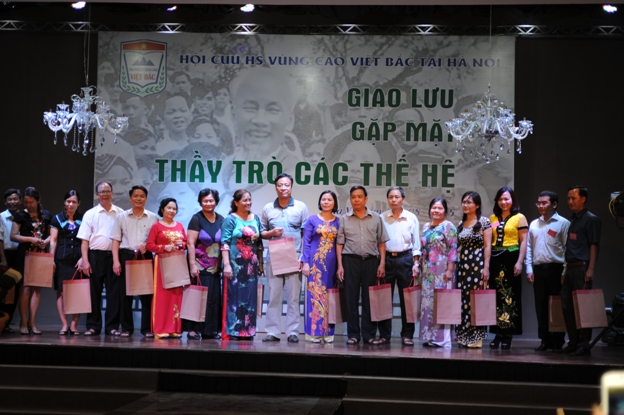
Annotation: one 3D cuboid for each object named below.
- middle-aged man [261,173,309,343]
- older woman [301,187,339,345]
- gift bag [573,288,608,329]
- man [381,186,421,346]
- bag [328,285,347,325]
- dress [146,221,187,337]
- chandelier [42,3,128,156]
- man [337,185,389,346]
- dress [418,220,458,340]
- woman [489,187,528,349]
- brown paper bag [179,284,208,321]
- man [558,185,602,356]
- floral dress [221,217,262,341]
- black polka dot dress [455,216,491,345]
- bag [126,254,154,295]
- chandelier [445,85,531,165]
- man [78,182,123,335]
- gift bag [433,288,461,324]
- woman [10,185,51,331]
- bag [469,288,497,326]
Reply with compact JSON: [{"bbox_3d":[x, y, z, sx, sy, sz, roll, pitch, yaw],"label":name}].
[{"bbox_3d":[-0.291,0.535,12.100,0.500,1.785,0.360,1,-3,3],"label":"middle-aged man"},{"bbox_3d":[0.078,0.613,11.880,0.440,1.590,0.330,2,-2,-13],"label":"older woman"},{"bbox_3d":[2.788,1.017,11.450,0.280,0.380,0.100,-7,-3,-8],"label":"gift bag"},{"bbox_3d":[0.914,0.604,11.800,0.500,1.660,0.340,1,-2,10],"label":"man"},{"bbox_3d":[0.244,1.050,12.150,0.280,0.380,0.100,0,-4,30],"label":"bag"},{"bbox_3d":[-1.534,0.759,12.050,0.430,1.240,0.310,2,-2,-19],"label":"dress"},{"bbox_3d":[-2.398,-1.355,12.100,0.900,1.620,0.900,1,-2,0],"label":"chandelier"},{"bbox_3d":[0.535,0.609,12.100,0.540,1.670,0.330,1,-3,3],"label":"man"},{"bbox_3d":[1.341,0.776,12.070,0.420,1.280,0.300,1,-3,15],"label":"dress"},{"bbox_3d":[2.044,0.630,11.950,0.430,1.688,0.310,0,-3,22],"label":"woman"},{"bbox_3d":[-1.225,0.980,11.920,0.100,0.440,0.280,7,-2,-44],"label":"brown paper bag"},{"bbox_3d":[2.699,0.628,11.450,0.440,1.700,0.330,-1,-4,42],"label":"man"},{"bbox_3d":[-0.759,0.742,12.300,0.430,1.345,0.310,3,-3,-18],"label":"floral dress"},{"bbox_3d":[1.636,0.749,11.650,0.400,1.310,0.330,0,-2,23],"label":"black polka dot dress"},{"bbox_3d":[-1.828,0.731,12.150,0.280,0.380,0.100,3,-4,-32],"label":"bag"},{"bbox_3d":[1.837,-0.875,11.900,0.910,0.820,0.910,1,-2,0],"label":"chandelier"},{"bbox_3d":[-2.267,0.564,12.400,0.530,1.660,0.330,2,-3,-14],"label":"man"},{"bbox_3d":[1.388,1.014,11.800,0.270,0.392,0.100,1,-3,-13],"label":"gift bag"},{"bbox_3d":[-2.992,0.563,12.150,0.450,1.580,0.360,2,-2,-22],"label":"woman"},{"bbox_3d":[1.763,1.026,11.750,0.280,0.380,0.100,3,-3,-25],"label":"bag"}]

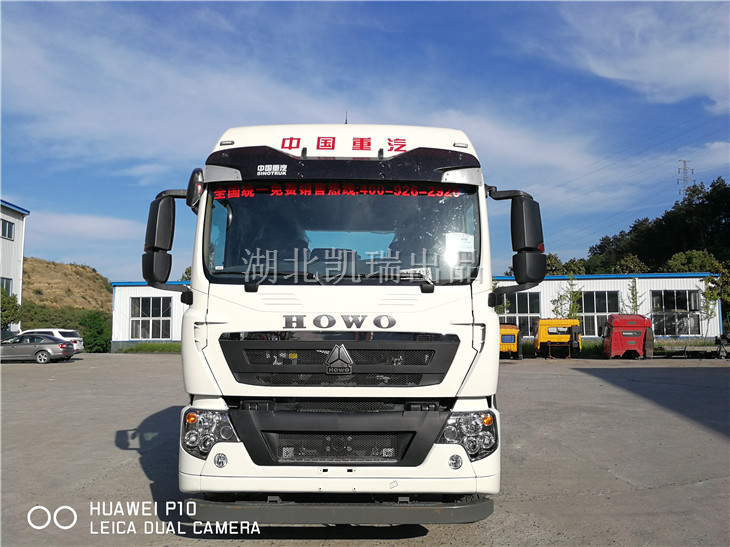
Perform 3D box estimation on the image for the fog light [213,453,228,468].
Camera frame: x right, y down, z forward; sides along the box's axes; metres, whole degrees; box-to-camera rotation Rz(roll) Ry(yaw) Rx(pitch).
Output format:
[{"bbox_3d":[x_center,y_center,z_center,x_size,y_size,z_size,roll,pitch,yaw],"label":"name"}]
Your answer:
[{"bbox_3d":[-1.007,1.310,3.980,0.100,0.102,0.070,-1,-6,6],"label":"fog light"}]

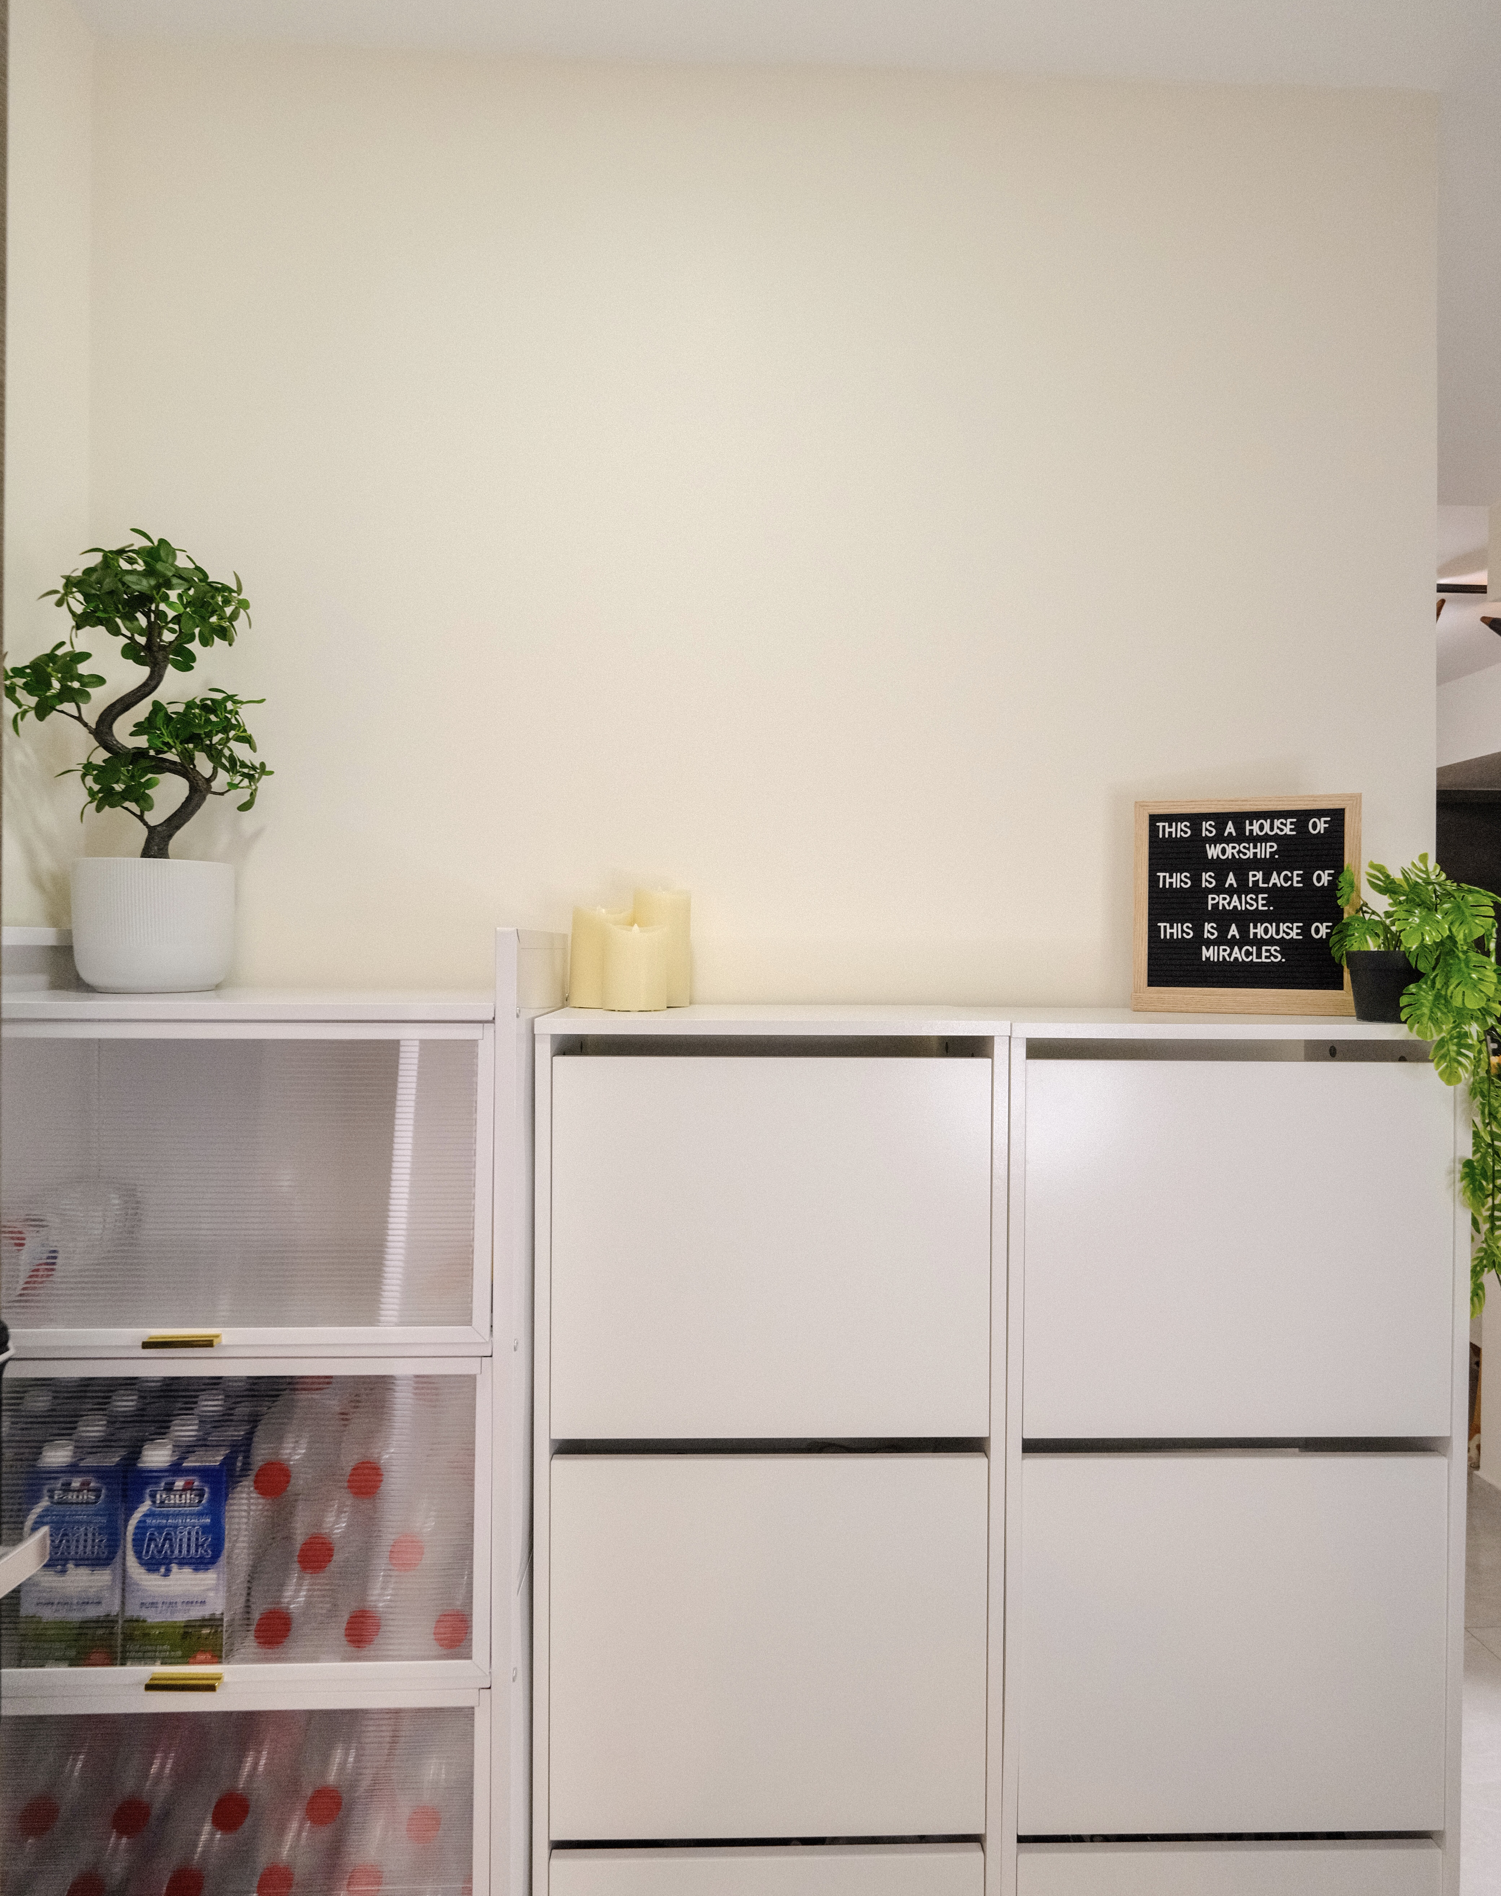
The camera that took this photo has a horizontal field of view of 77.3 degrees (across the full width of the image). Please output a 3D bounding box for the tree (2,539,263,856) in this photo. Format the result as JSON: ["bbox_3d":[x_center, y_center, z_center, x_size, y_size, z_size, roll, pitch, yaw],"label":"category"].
[{"bbox_3d":[-0.710,-0.288,1.095,0.298,0.390,0.240,0,1,-1],"label":"tree"}]

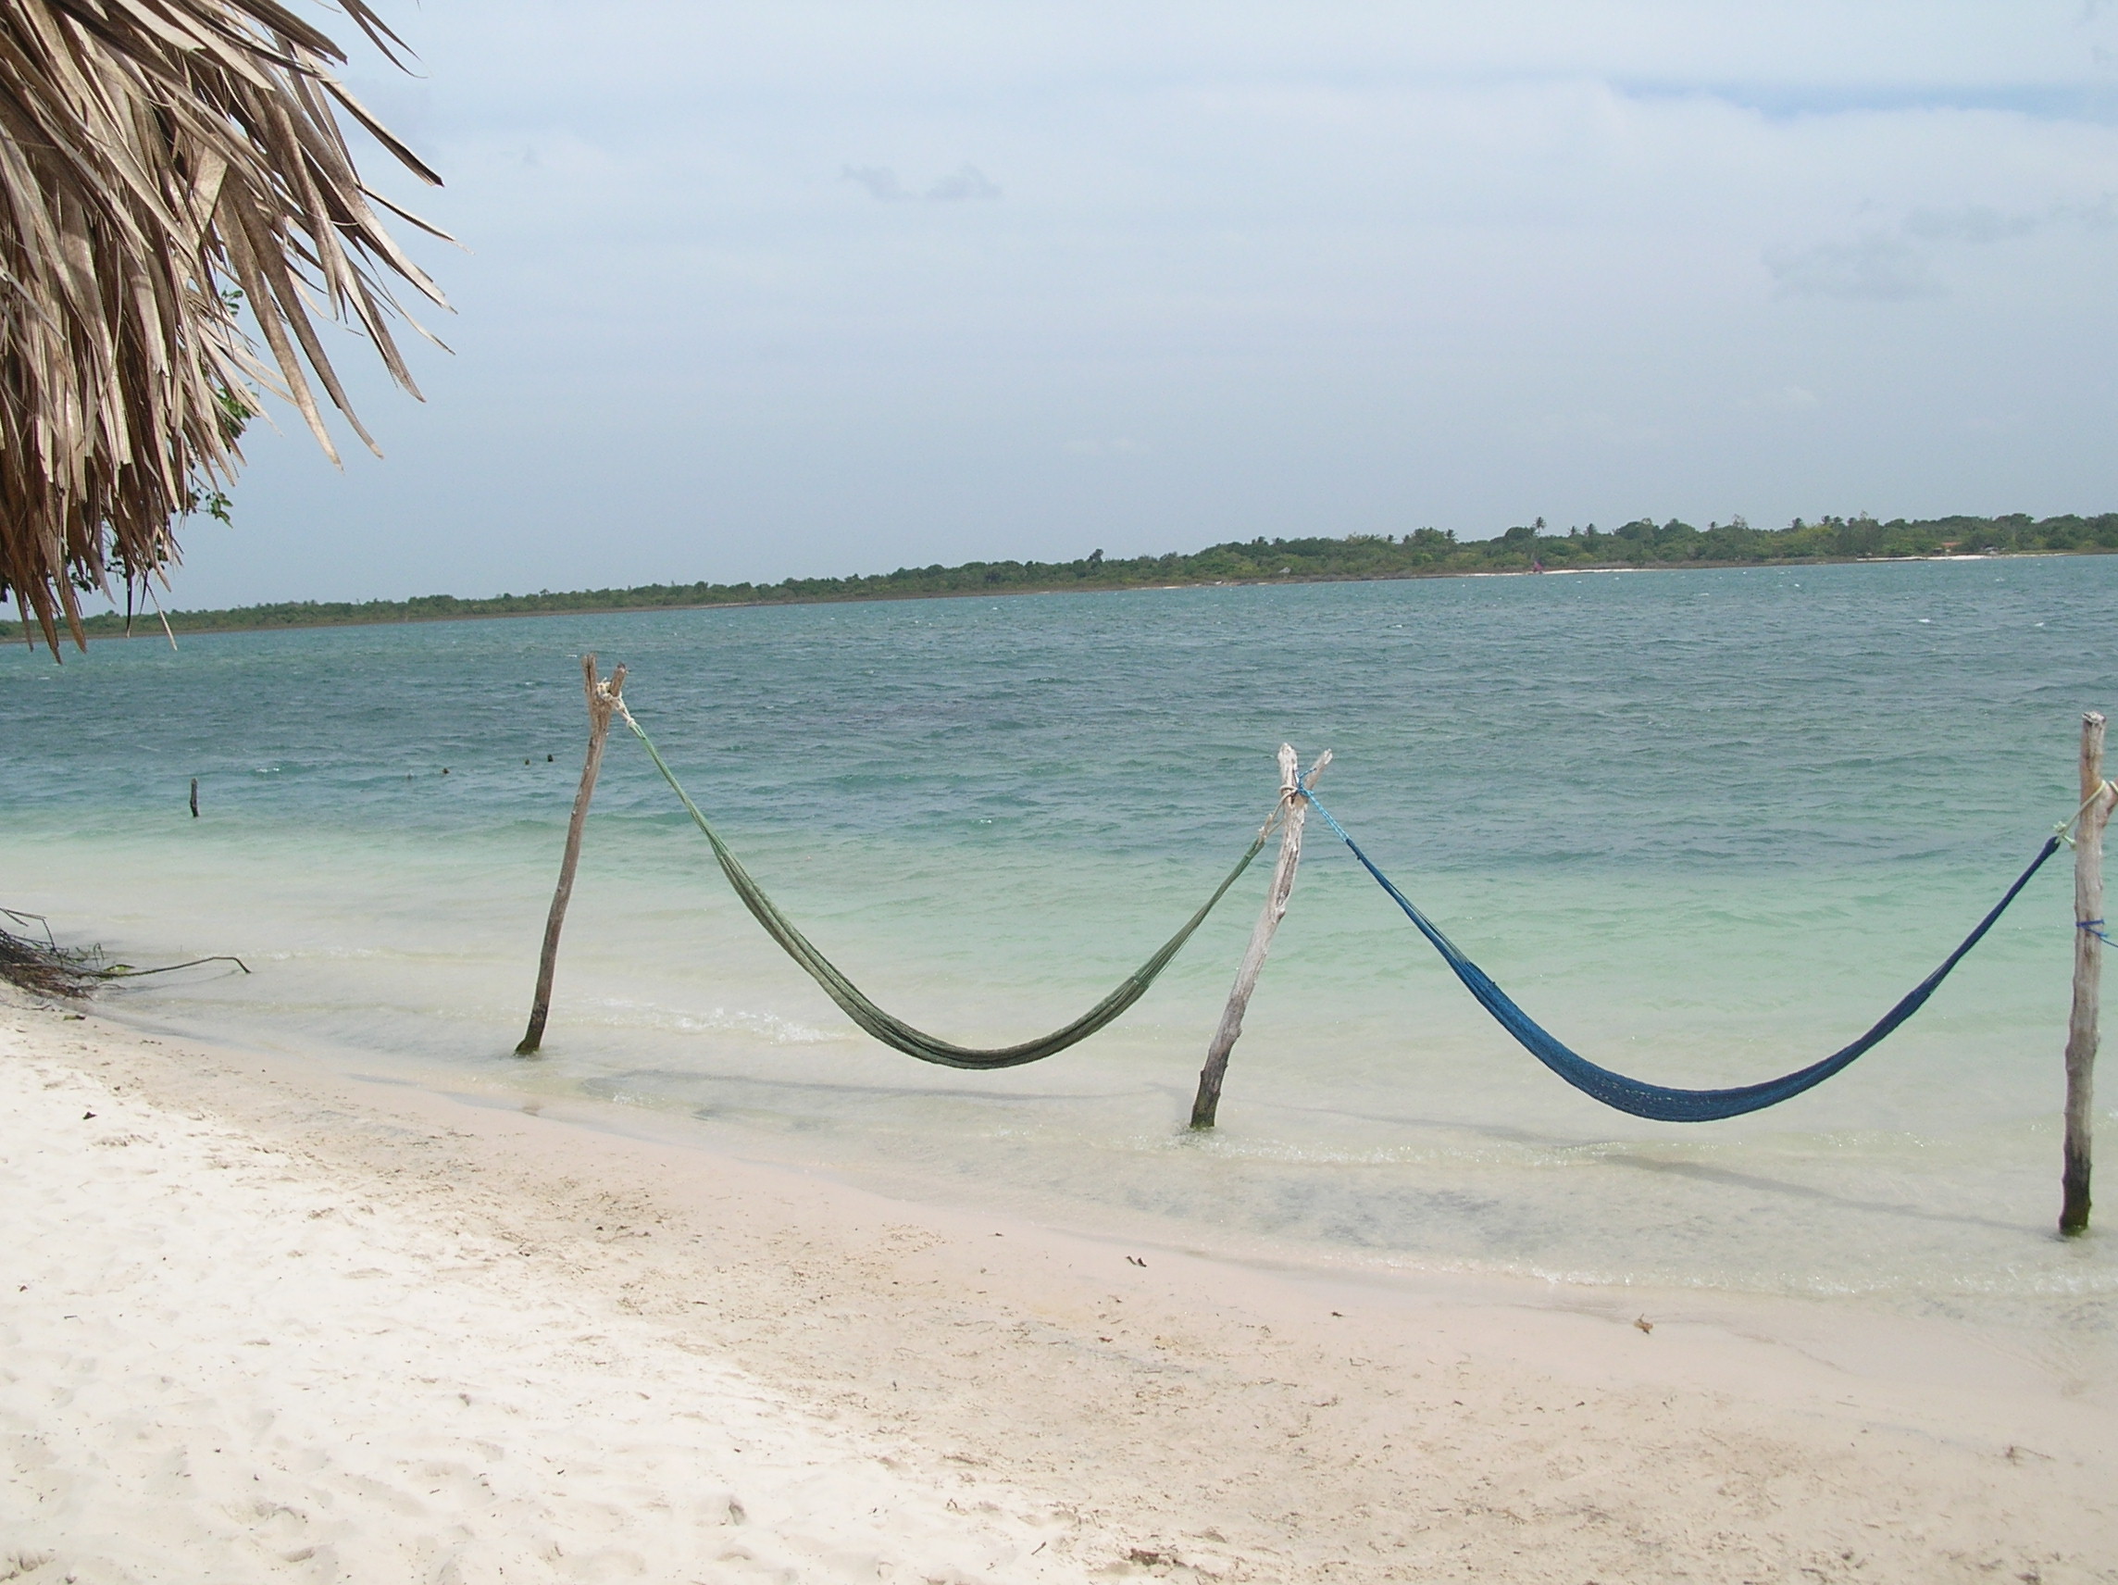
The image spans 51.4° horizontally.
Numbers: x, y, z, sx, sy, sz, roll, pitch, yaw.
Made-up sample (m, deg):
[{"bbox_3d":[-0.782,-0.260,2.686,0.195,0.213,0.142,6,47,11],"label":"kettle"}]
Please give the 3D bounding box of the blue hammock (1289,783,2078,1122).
[{"bbox_3d":[1.926,0.551,7.275,2.597,1.064,0.280,2,7,38],"label":"blue hammock"}]

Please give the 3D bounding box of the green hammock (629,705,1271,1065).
[{"bbox_3d":[-0.567,0.388,9.039,3.277,1.481,0.240,1,6,33],"label":"green hammock"}]

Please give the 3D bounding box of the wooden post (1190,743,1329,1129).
[{"bbox_3d":[0.711,0.535,8.099,0.200,1.504,0.100,14,5,-1],"label":"wooden post"}]

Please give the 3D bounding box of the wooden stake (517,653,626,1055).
[{"bbox_3d":[-2.235,0.296,9.984,0.190,1.886,0.100,12,5,-1],"label":"wooden stake"}]

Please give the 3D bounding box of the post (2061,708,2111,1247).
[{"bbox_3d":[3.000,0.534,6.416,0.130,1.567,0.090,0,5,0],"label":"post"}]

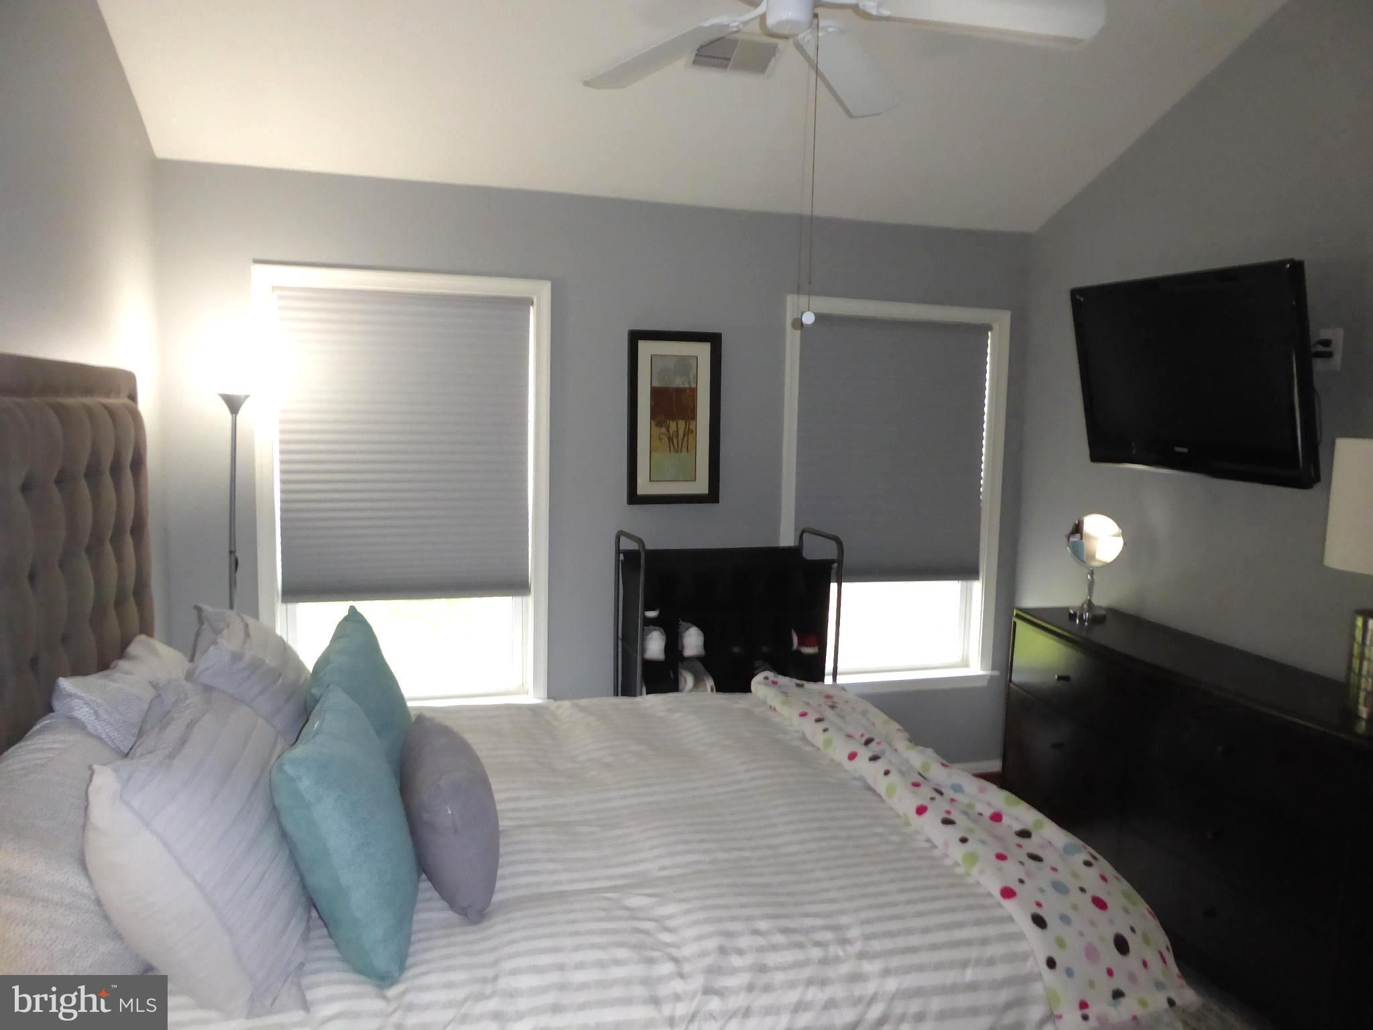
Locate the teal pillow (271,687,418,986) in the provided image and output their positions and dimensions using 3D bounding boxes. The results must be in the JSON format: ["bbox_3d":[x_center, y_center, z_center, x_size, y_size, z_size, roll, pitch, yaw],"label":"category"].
[{"bbox_3d":[-0.603,0.557,1.791,0.180,0.430,0.430,-22,8,-8],"label":"teal pillow"}]

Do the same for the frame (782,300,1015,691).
[{"bbox_3d":[0.903,-0.067,4.285,1.060,1.670,0.090,0,6,-16],"label":"frame"}]

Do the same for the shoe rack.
[{"bbox_3d":[0.147,0.647,3.872,0.785,1.161,0.370,-1,6,-19],"label":"shoe rack"}]

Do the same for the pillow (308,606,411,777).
[{"bbox_3d":[-0.721,0.488,2.218,0.170,0.425,0.430,-18,15,-3],"label":"pillow"}]

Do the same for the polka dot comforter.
[{"bbox_3d":[0.580,0.767,2.633,0.450,0.290,1.700,0,6,-16],"label":"polka dot comforter"}]

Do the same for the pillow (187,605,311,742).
[{"bbox_3d":[-1.059,0.469,2.410,0.220,0.470,0.560,-35,18,-13],"label":"pillow"}]

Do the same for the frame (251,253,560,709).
[{"bbox_3d":[-1.046,-0.056,3.739,1.060,1.670,0.090,0,6,-16],"label":"frame"}]

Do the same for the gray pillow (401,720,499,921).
[{"bbox_3d":[-0.482,0.596,2.008,0.170,0.300,0.420,-14,9,-18],"label":"gray pillow"}]

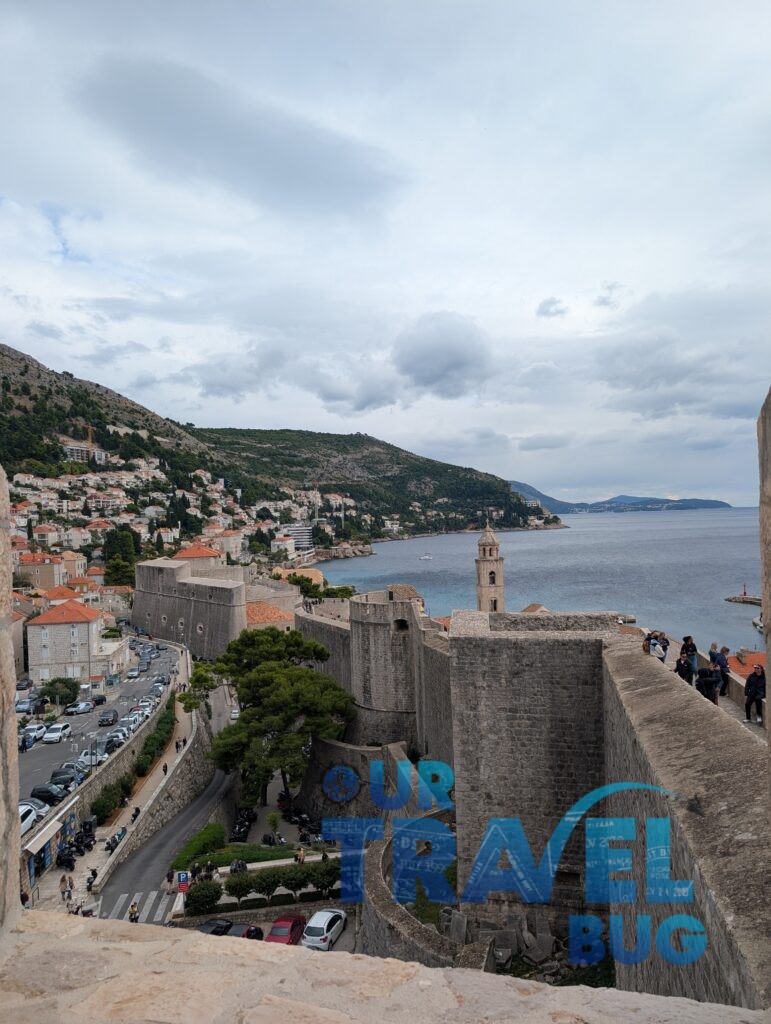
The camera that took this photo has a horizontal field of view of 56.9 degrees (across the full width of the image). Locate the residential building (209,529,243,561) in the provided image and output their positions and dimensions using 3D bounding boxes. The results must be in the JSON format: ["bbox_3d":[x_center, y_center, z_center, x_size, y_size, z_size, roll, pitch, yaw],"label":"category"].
[{"bbox_3d":[-118.896,24.599,530.000,16.000,22.000,18.000,-1,0,41],"label":"residential building"}]

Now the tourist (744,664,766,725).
[{"bbox_3d":[10.668,5.242,20.500,0.600,1.660,0.450,-1,0,31],"label":"tourist"}]

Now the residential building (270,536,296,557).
[{"bbox_3d":[-114.464,37.594,797.884,20.500,18.500,16.500,-2,0,22],"label":"residential building"}]

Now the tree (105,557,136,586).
[{"bbox_3d":[-84.177,19.778,225.000,9.300,11.000,9.000,-1,0,0],"label":"tree"}]

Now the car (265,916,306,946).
[{"bbox_3d":[-6.173,26.009,44.338,1.700,1.400,4.100,-1,0,9],"label":"car"}]

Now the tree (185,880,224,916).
[{"bbox_3d":[-12.671,26.908,49.500,2.450,2.350,2.450,-1,0,0],"label":"tree"}]

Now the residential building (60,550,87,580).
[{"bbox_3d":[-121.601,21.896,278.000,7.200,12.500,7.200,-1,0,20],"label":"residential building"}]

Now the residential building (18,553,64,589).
[{"bbox_3d":[-114.652,20.243,235.941,11.200,12.300,8.500,-2,0,3],"label":"residential building"}]

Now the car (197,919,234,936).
[{"bbox_3d":[-10.618,25.684,42.555,1.760,1.440,4.150,-1,0,10],"label":"car"}]

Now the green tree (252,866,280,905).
[{"bbox_3d":[-8.199,25.726,48.601,2.050,2.350,2.050,-2,0,0],"label":"green tree"}]

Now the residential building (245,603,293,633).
[{"bbox_3d":[-36.484,34.743,222.883,15.500,12.400,11.000,-1,0,-24],"label":"residential building"}]

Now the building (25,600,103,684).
[{"bbox_3d":[-55.400,21.950,123.700,10.100,13.000,11.000,-1,0,-12],"label":"building"}]

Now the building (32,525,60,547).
[{"bbox_3d":[-161.146,11.171,337.978,9.500,10.300,10.000,-2,0,7],"label":"building"}]

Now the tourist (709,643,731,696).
[{"bbox_3d":[11.633,5.514,24.580,0.600,1.680,0.520,-2,0,-6],"label":"tourist"}]

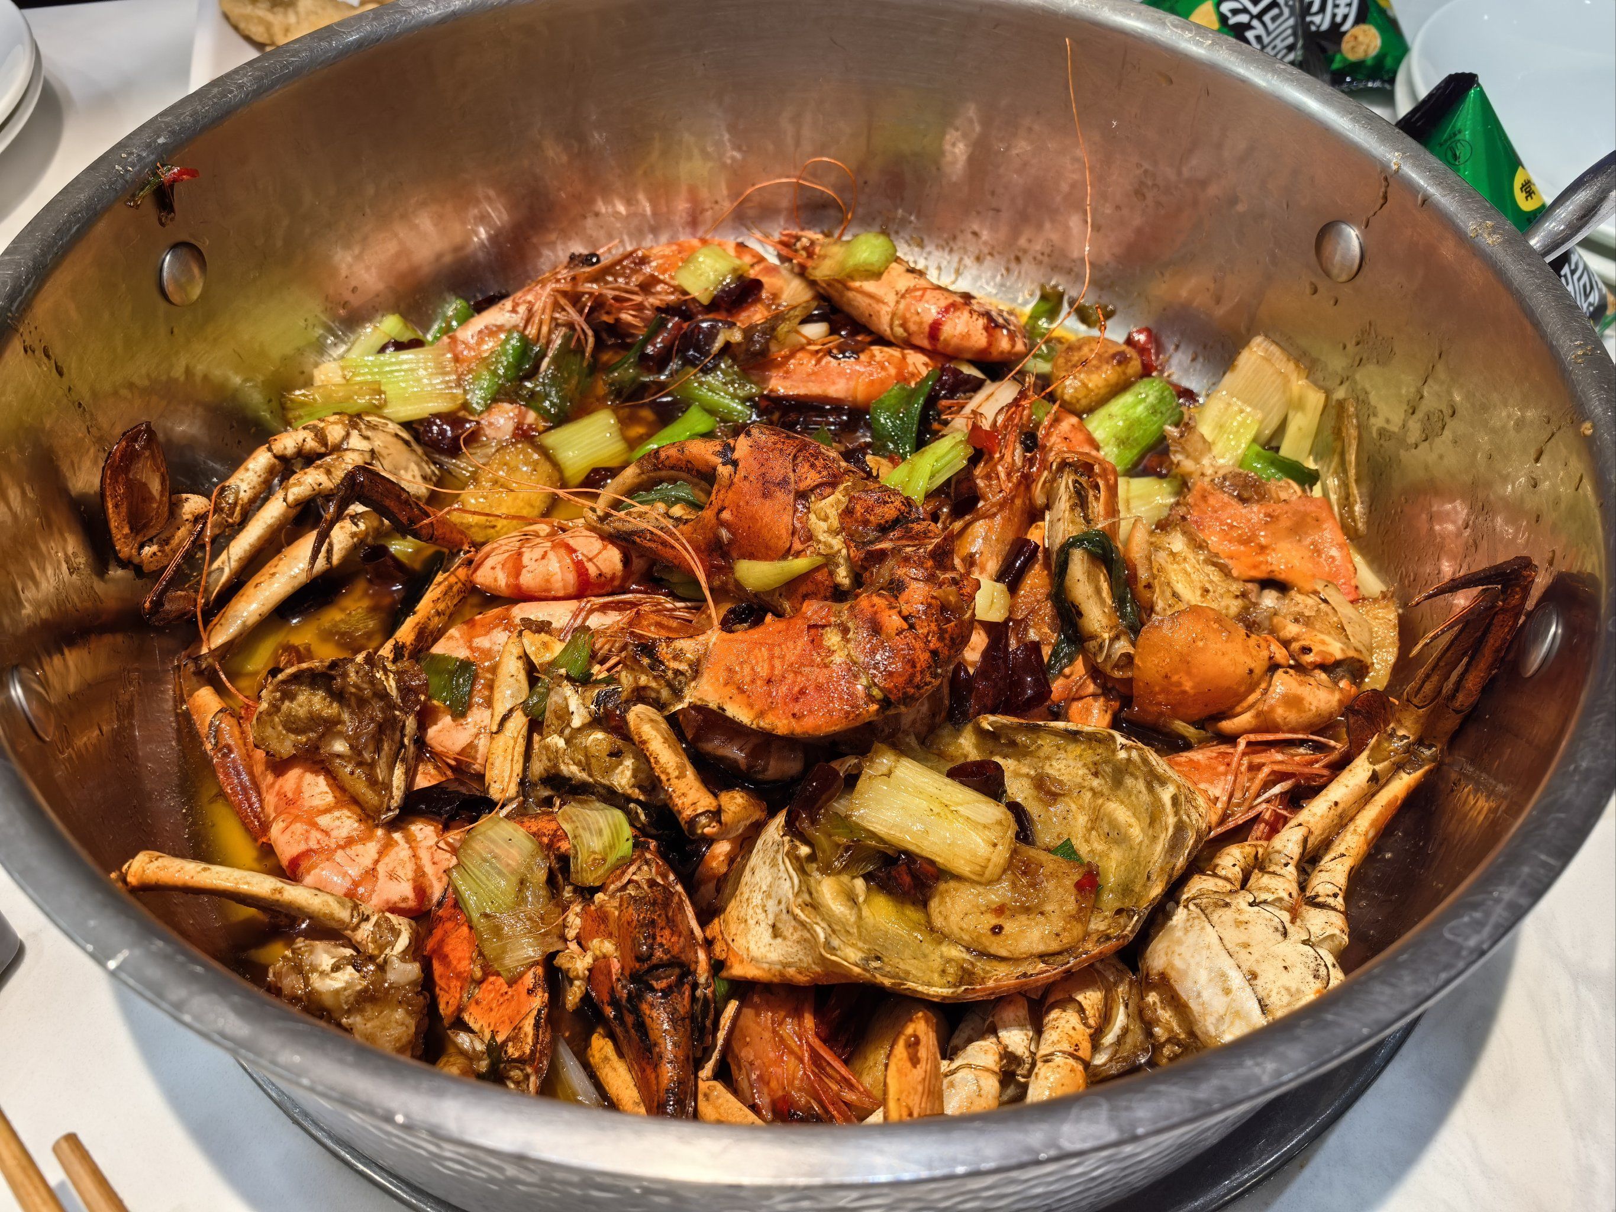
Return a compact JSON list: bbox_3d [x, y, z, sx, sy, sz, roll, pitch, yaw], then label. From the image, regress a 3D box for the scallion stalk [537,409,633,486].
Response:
[{"bbox_3d":[-0.064,-0.045,0.357,0.023,0.011,0.015,-26,66,-21],"label":"scallion stalk"}]

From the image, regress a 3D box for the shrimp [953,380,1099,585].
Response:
[{"bbox_3d":[0.064,-0.037,0.371,0.031,0.028,0.058,14,52,9],"label":"shrimp"}]

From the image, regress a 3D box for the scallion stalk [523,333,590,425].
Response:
[{"bbox_3d":[-0.074,-0.067,0.372,0.018,0.010,0.031,4,64,-6],"label":"scallion stalk"}]

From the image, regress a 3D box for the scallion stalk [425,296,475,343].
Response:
[{"bbox_3d":[-0.105,-0.083,0.367,0.009,0.008,0.020,18,52,13],"label":"scallion stalk"}]

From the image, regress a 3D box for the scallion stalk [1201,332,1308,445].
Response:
[{"bbox_3d":[0.120,-0.057,0.338,0.017,0.014,0.032,35,100,32],"label":"scallion stalk"}]

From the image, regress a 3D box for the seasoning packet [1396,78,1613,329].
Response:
[{"bbox_3d":[0.227,-0.136,0.424,0.066,0.066,0.075,-37,60,-27],"label":"seasoning packet"}]

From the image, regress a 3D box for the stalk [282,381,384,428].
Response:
[{"bbox_3d":[-0.134,-0.057,0.356,0.028,0.008,0.012,-5,61,8],"label":"stalk"}]

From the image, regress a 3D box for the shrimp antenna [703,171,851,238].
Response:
[{"bbox_3d":[-0.011,-0.141,0.445,0.052,0.027,0.013,1,52,-1],"label":"shrimp antenna"}]

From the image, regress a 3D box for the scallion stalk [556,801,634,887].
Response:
[{"bbox_3d":[-0.047,0.052,0.278,0.016,0.009,0.018,-5,75,-6],"label":"scallion stalk"}]

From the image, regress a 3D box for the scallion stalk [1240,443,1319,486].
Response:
[{"bbox_3d":[0.116,-0.034,0.308,0.020,0.008,0.009,23,54,17],"label":"scallion stalk"}]

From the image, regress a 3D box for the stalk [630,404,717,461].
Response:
[{"bbox_3d":[-0.036,-0.045,0.335,0.027,0.008,0.009,-31,58,-24],"label":"stalk"}]

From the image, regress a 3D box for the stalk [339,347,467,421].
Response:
[{"bbox_3d":[-0.119,-0.064,0.369,0.035,0.014,0.018,2,61,0],"label":"stalk"}]

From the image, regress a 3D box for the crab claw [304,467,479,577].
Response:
[{"bbox_3d":[-0.095,-0.019,0.285,0.039,0.023,0.014,-2,50,-3],"label":"crab claw"}]

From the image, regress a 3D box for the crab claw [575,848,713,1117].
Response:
[{"bbox_3d":[-0.028,0.066,0.219,0.022,0.019,0.050,-6,77,-2],"label":"crab claw"}]

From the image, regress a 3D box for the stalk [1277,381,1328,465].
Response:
[{"bbox_3d":[0.139,-0.051,0.357,0.011,0.007,0.024,15,95,15],"label":"stalk"}]

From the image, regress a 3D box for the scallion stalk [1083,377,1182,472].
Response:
[{"bbox_3d":[0.103,-0.058,0.400,0.017,0.017,0.031,36,59,24],"label":"scallion stalk"}]

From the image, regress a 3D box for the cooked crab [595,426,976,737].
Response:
[{"bbox_3d":[-0.006,-0.007,0.327,0.090,0.043,0.068,1,52,-1],"label":"cooked crab"}]

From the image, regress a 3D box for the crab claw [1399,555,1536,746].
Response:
[{"bbox_3d":[0.158,0.011,0.304,0.024,0.016,0.048,25,86,17],"label":"crab claw"}]

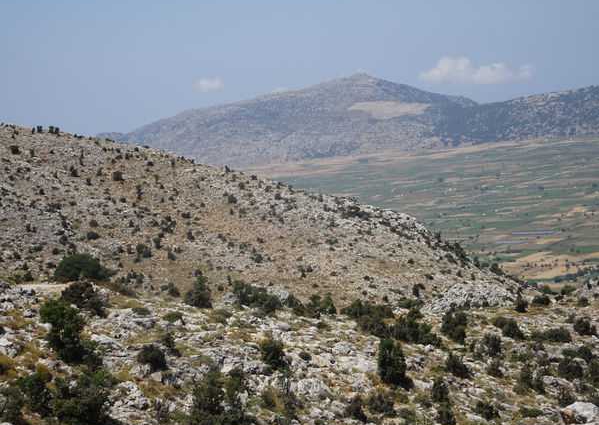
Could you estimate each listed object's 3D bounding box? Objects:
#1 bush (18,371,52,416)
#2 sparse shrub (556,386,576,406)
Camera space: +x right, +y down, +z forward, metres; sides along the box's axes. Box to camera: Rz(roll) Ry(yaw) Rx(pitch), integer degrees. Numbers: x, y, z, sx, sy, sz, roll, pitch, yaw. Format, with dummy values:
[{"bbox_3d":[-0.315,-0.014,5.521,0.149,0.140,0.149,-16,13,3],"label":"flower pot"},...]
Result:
[{"bbox_3d":[-11.151,7.645,57.000,1.436,1.834,1.364,0,4,0],"label":"bush"},{"bbox_3d":[16.312,11.241,82.444,1.222,1.185,1.100,0,5,0],"label":"sparse shrub"}]

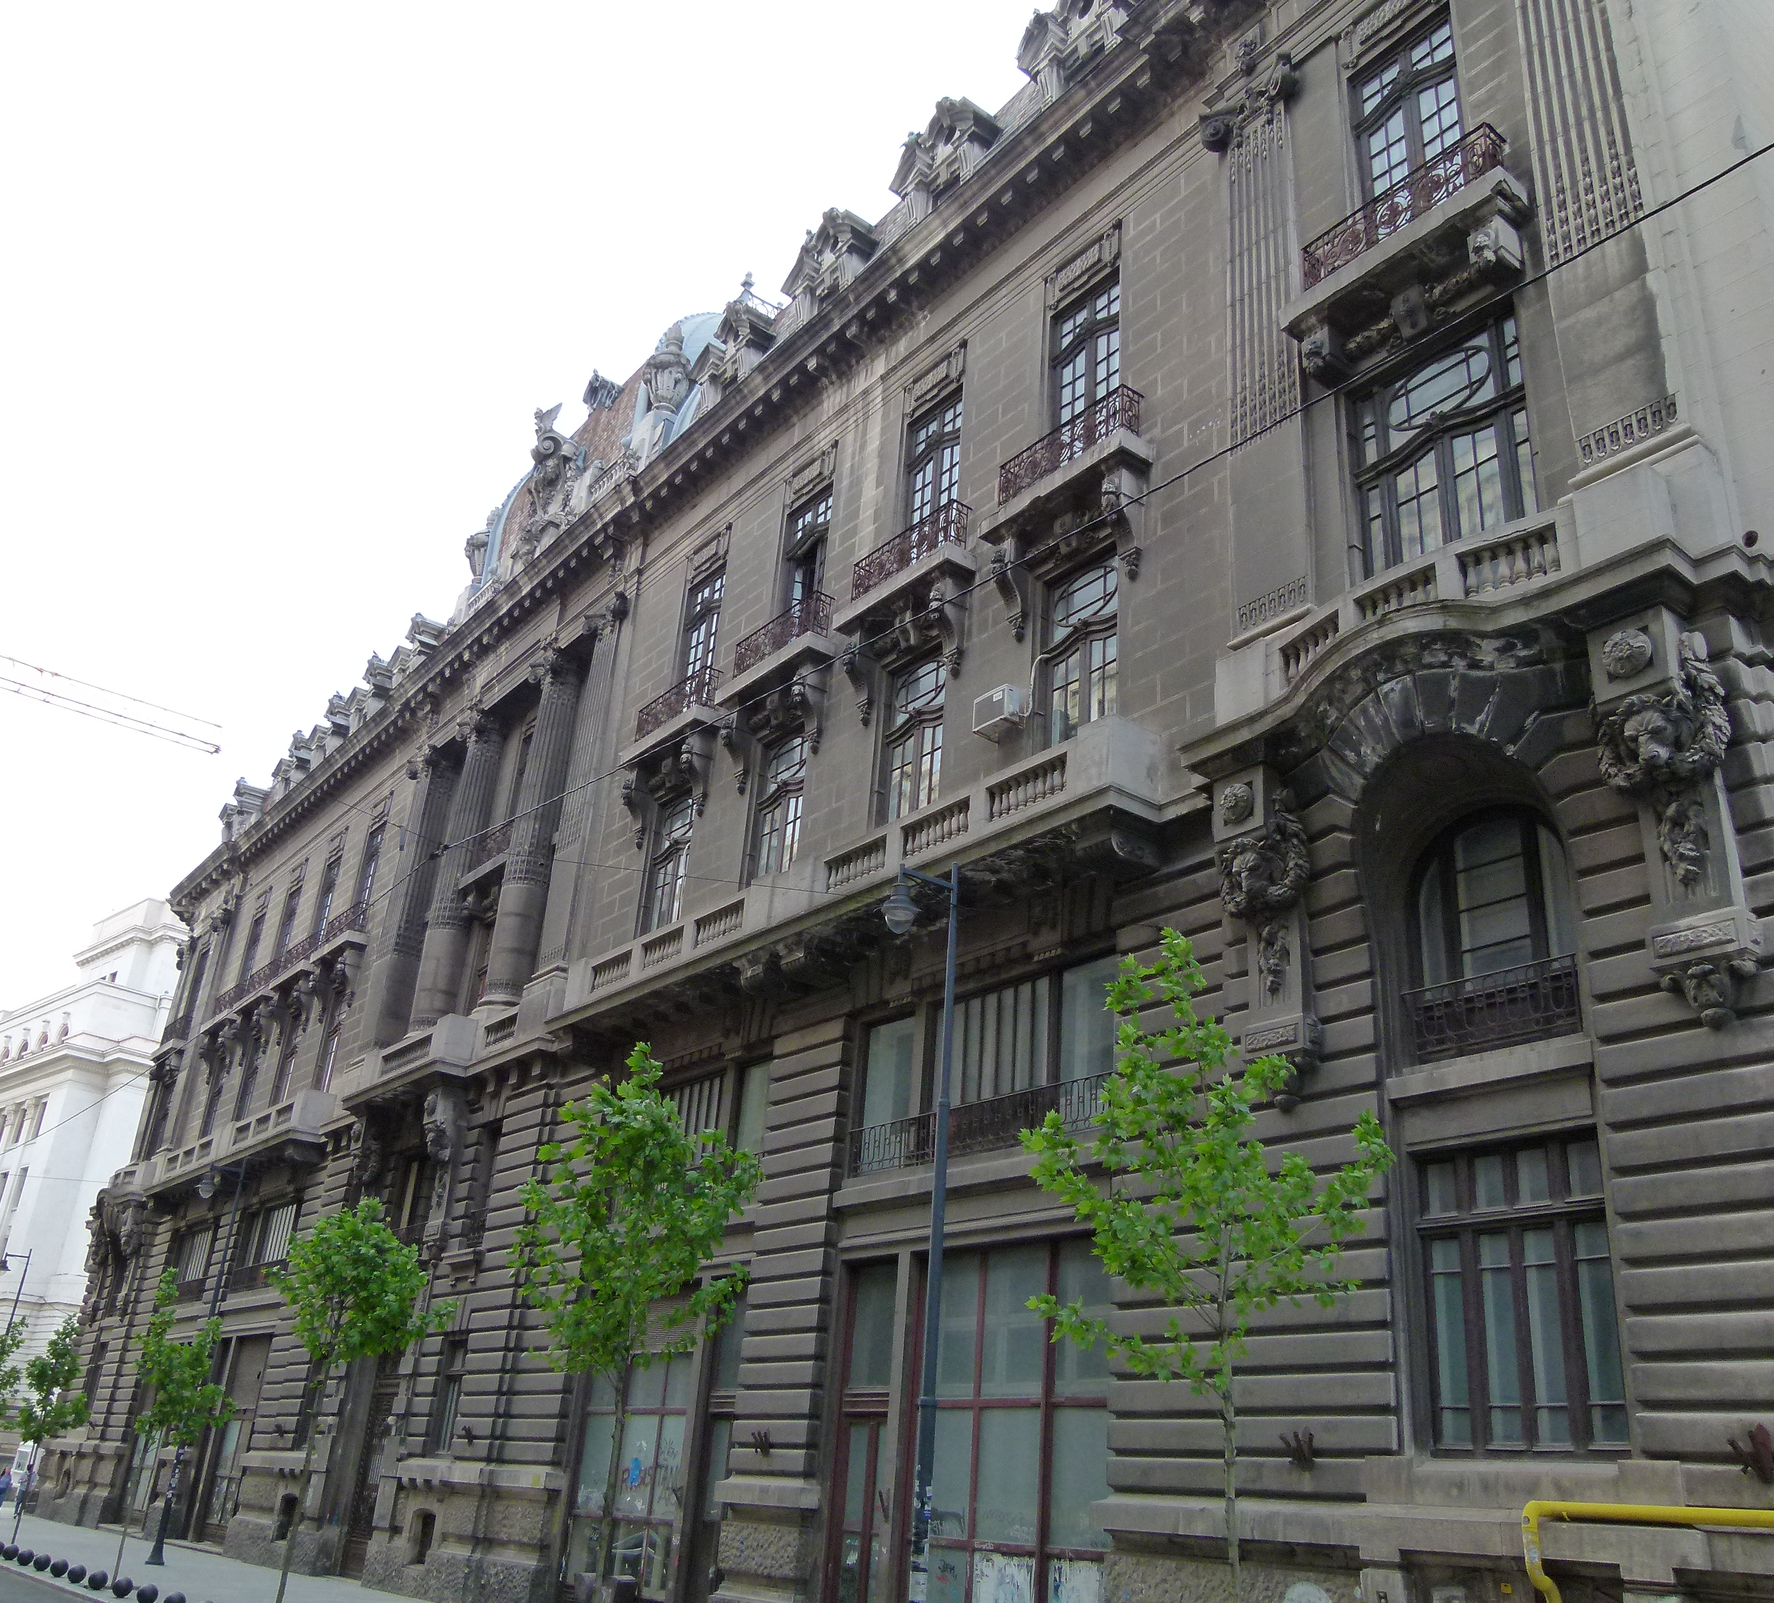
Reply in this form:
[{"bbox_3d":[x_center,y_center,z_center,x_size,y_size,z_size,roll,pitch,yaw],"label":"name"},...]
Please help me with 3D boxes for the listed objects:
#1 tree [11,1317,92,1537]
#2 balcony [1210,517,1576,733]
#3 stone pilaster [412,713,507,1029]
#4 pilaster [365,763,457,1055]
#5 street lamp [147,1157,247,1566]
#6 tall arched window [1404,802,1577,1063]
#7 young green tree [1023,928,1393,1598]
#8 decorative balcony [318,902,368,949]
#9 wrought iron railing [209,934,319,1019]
[{"bbox_3d":[-21.550,16.062,39.511,2.147,5.520,2.147,21,-30,-32],"label":"tree"},{"bbox_3d":[6.177,-1.856,18.630,1.022,1.278,5.060,21,-30,-32],"label":"balcony"},{"bbox_3d":[-11.494,1.435,42.276,1.227,9.916,1.227,21,-30,-32],"label":"stone pilaster"},{"bbox_3d":[-14.061,3.028,45.942,0.893,9.555,1.470,22,-30,-32],"label":"pilaster"},{"bbox_3d":[-16.302,12.860,36.148,1.300,8.970,0.450,22,-30,-32],"label":"street lamp"},{"bbox_3d":[6.541,1.374,16.657,0.315,2.793,2.205,22,-30,-32],"label":"tall arched window"},{"bbox_3d":[2.187,3.790,10.594,2.600,6.400,2.650,4,-25,2],"label":"young green tree"},{"bbox_3d":[-17.192,4.091,49.342,0.494,0.997,2.940,22,-30,-32],"label":"decorative balcony"},{"bbox_3d":[-22.742,6.531,56.963,0.511,0.940,12.164,21,-30,-32],"label":"wrought iron railing"}]

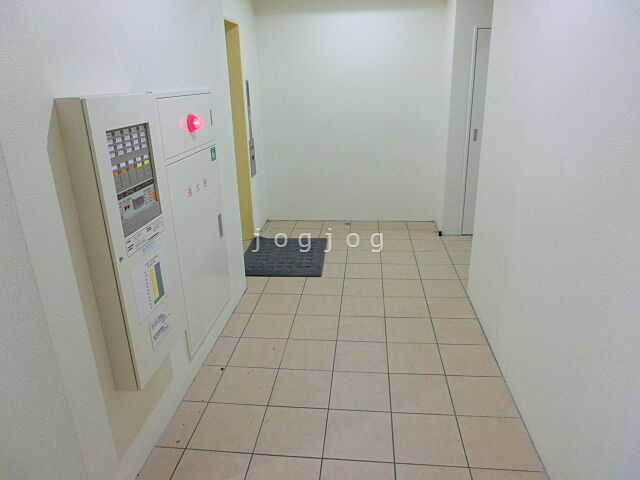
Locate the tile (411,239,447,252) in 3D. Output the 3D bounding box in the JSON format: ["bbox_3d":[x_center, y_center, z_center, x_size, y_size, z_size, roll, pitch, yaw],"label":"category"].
[{"bbox_3d":[1.028,0.063,4.206,0.299,0.010,0.299,0,20,6],"label":"tile"}]

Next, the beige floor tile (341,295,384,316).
[{"bbox_3d":[0.299,0.466,3.122,0.298,0.010,0.298,0,20,6],"label":"beige floor tile"}]

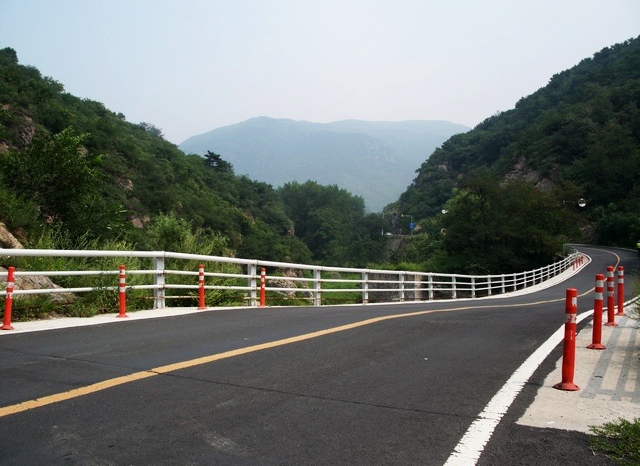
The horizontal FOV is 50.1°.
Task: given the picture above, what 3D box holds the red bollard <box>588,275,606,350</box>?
[{"bbox_3d":[2.816,0.797,6.920,0.195,0.750,0.195,3,1,0],"label":"red bollard"}]

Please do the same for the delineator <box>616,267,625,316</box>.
[{"bbox_3d":[4.599,0.881,10.450,0.180,0.750,0.180,0,1,0],"label":"delineator"}]

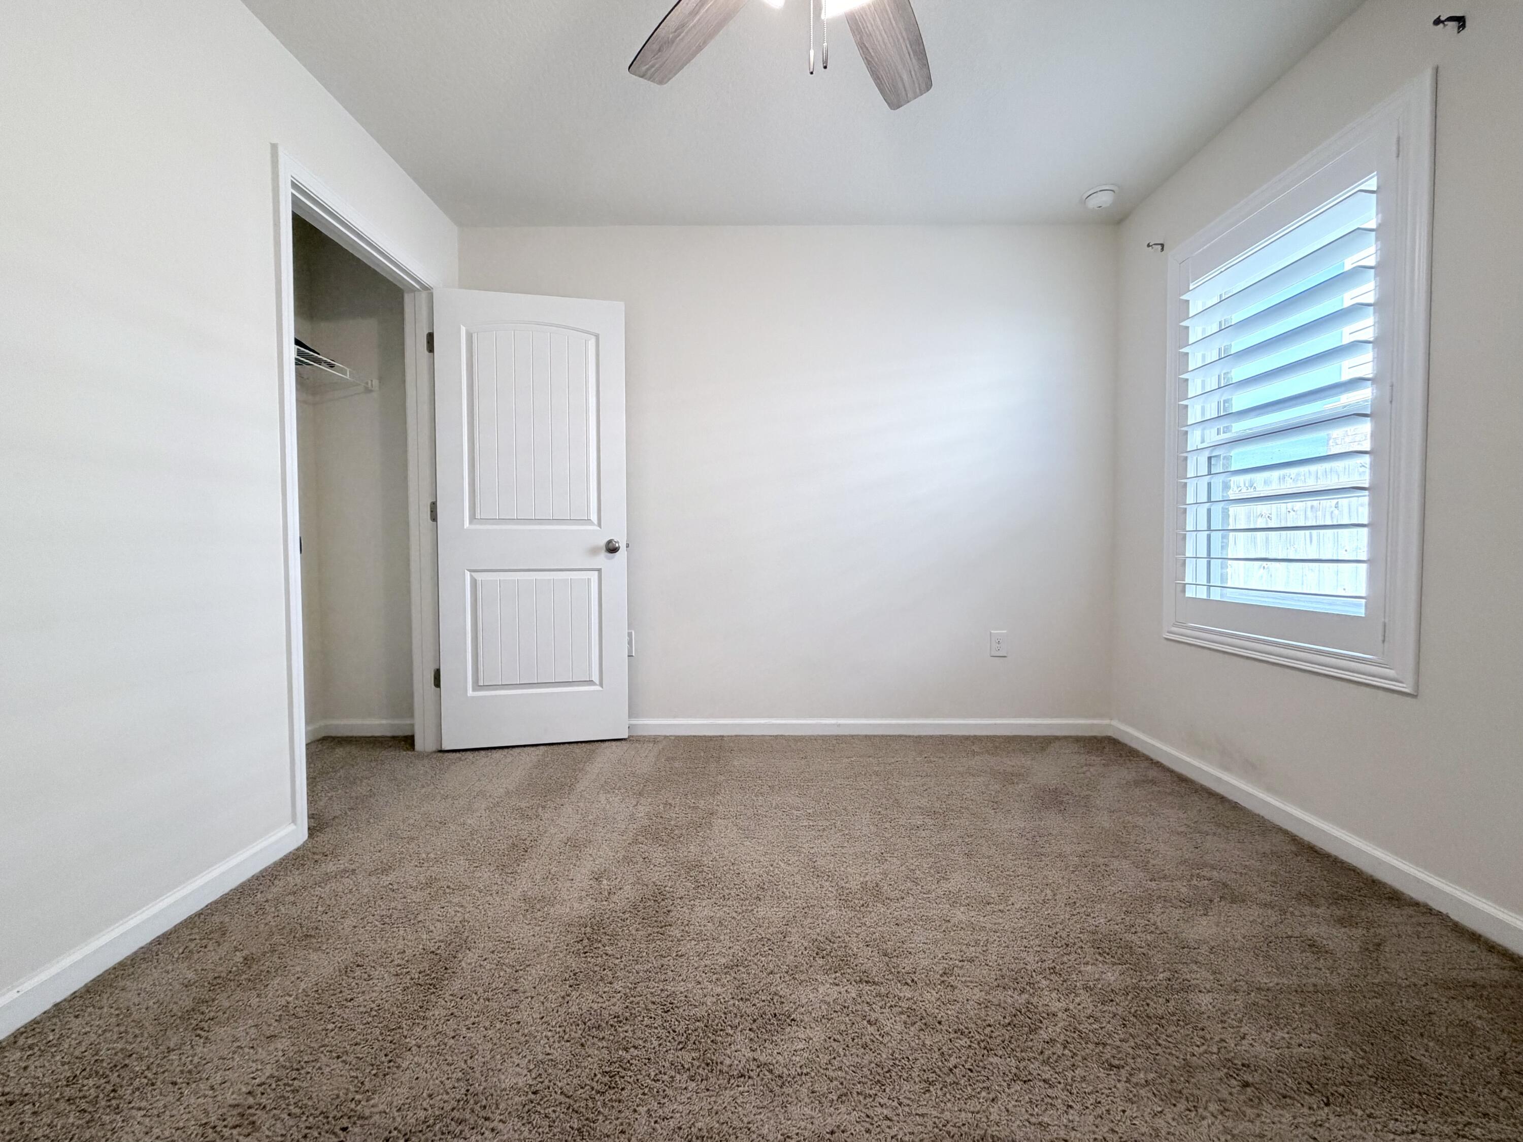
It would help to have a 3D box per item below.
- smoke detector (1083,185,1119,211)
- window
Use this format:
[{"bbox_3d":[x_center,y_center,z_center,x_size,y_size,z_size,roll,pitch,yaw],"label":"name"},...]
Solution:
[{"bbox_3d":[1.453,-1.602,2.647,0.142,0.050,0.142,0,2,0],"label":"smoke detector"},{"bbox_3d":[1.711,-0.487,2.052,0.090,1.570,0.990,0,2,0],"label":"window"}]

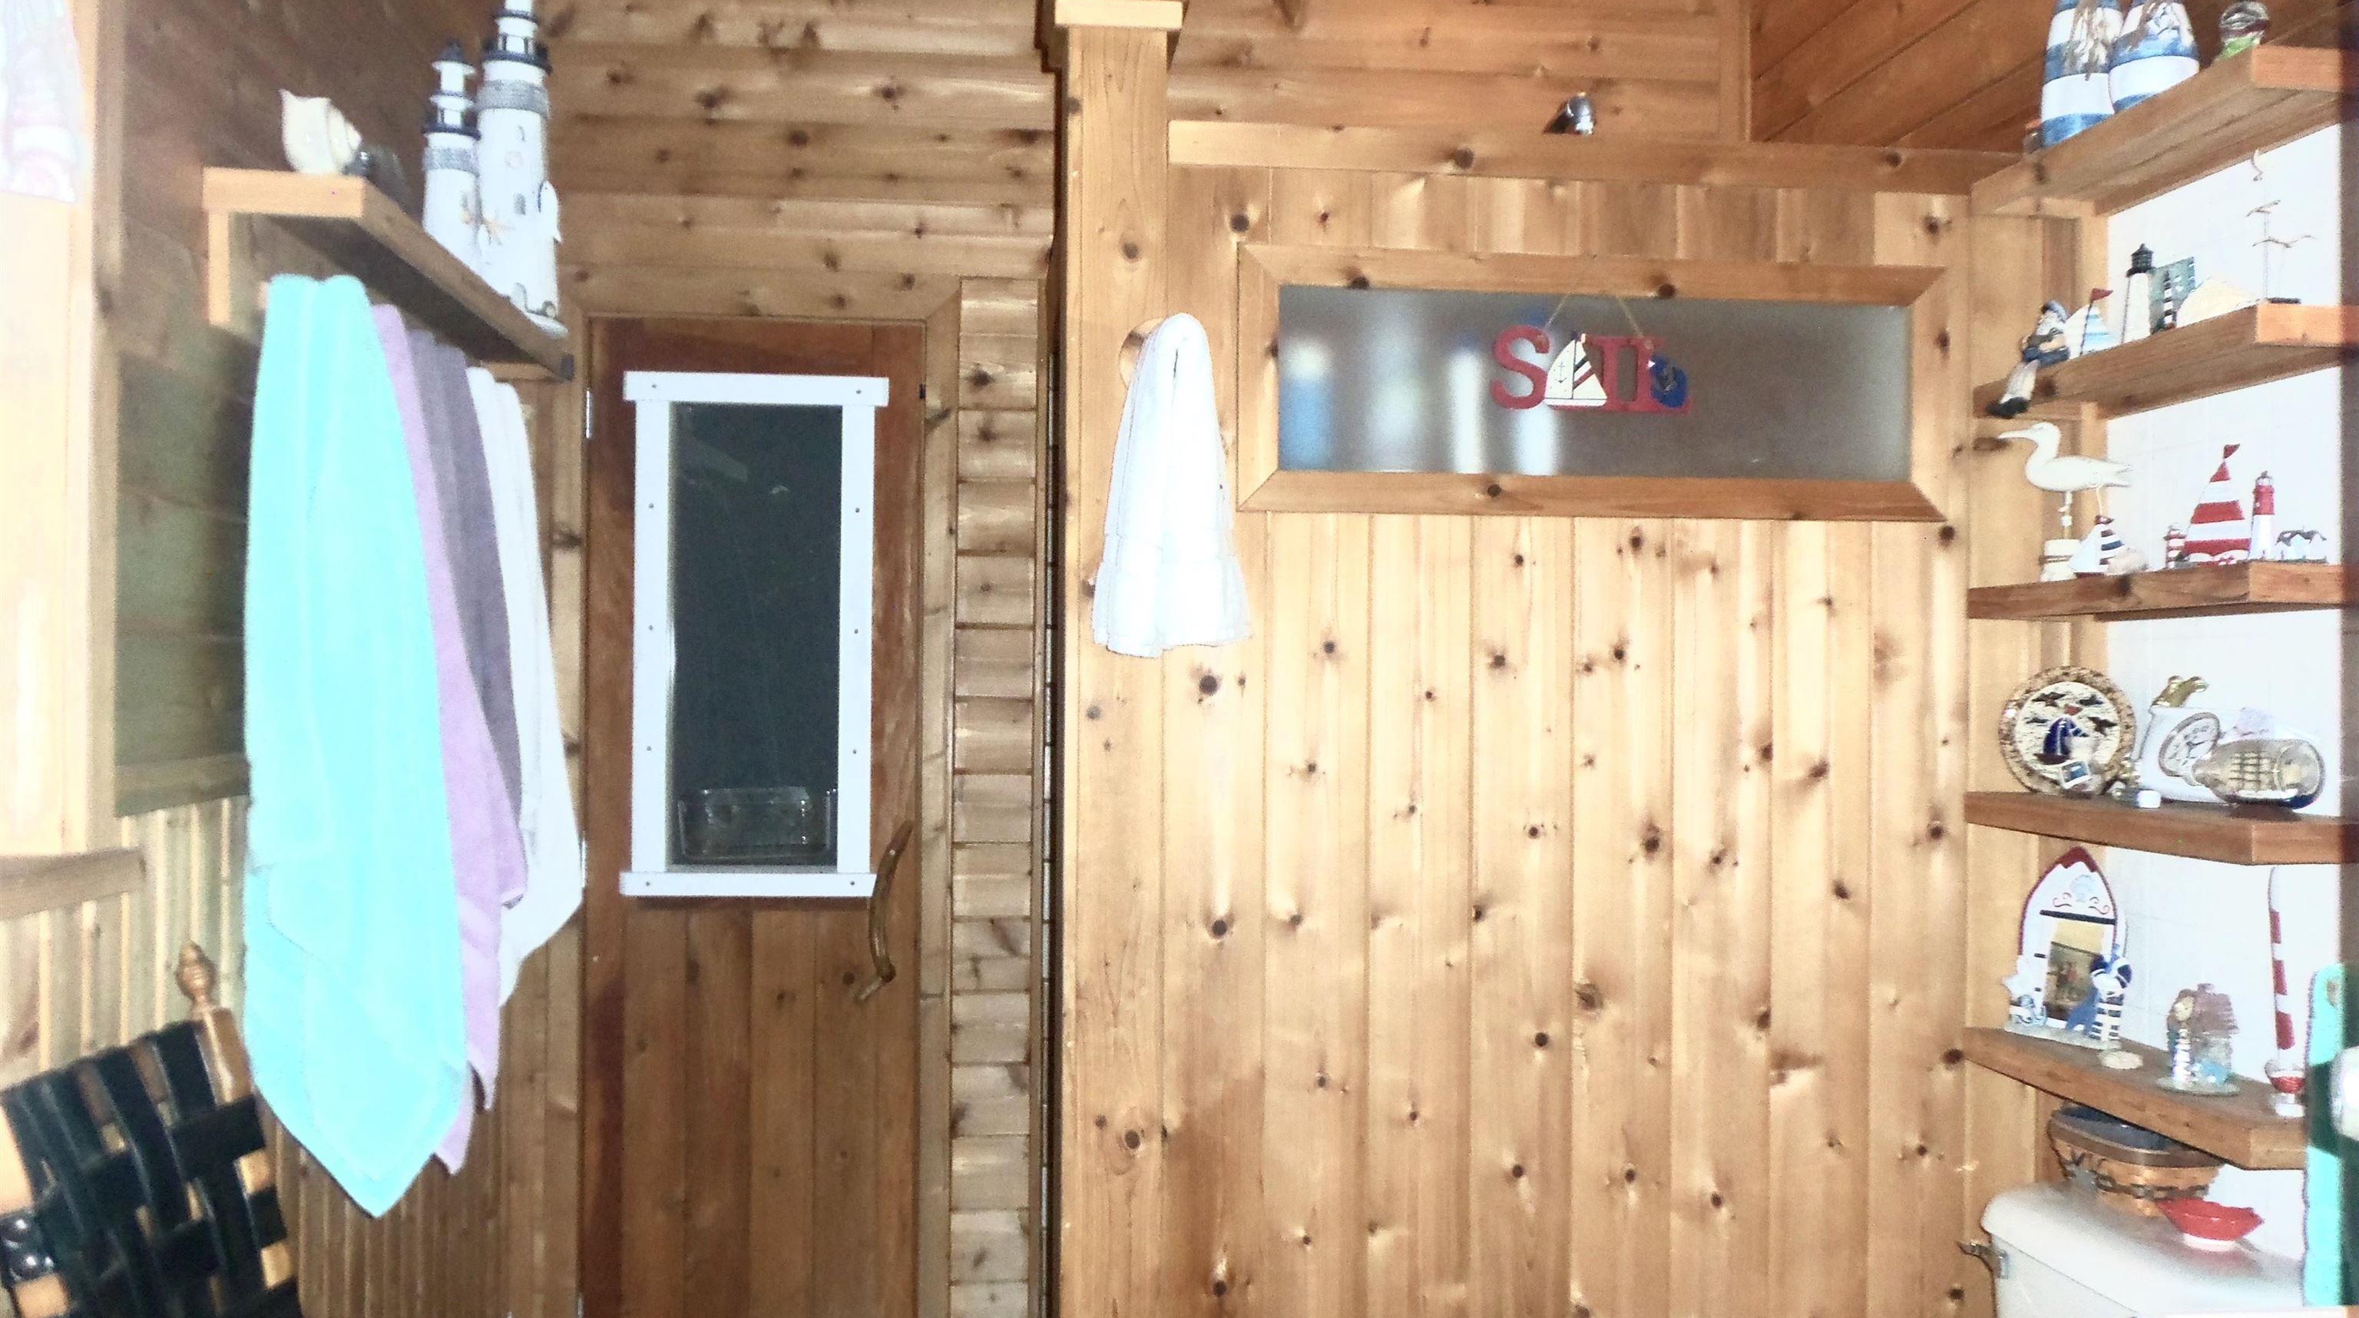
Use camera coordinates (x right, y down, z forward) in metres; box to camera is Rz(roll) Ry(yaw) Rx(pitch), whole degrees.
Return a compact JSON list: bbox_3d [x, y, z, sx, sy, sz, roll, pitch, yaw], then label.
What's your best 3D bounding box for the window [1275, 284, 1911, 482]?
[{"bbox_3d":[0.521,-0.338,2.380,0.808,0.225,0.040,0,0,-6],"label":"window"}]

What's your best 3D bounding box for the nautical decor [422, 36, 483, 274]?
[{"bbox_3d":[-0.986,-0.663,2.592,0.090,0.348,0.090,1,0,-24],"label":"nautical decor"}]

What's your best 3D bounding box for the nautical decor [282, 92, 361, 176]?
[{"bbox_3d":[-0.917,-0.553,2.038,0.076,0.095,0.075,1,0,-6],"label":"nautical decor"}]

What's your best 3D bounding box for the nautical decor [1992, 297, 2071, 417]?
[{"bbox_3d":[1.002,-0.351,2.244,0.065,0.136,0.052,1,0,-15],"label":"nautical decor"}]

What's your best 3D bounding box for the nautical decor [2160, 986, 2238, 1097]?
[{"bbox_3d":[1.111,0.411,2.082,0.085,0.108,0.075,0,0,31],"label":"nautical decor"}]

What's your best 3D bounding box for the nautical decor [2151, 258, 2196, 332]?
[{"bbox_3d":[1.151,-0.411,2.240,0.028,0.109,0.088,1,0,-15],"label":"nautical decor"}]

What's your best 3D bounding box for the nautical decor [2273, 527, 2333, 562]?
[{"bbox_3d":[1.160,-0.116,1.972,0.058,0.042,0.030,0,0,5],"label":"nautical decor"}]

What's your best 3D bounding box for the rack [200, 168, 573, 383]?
[{"bbox_3d":[-0.963,-0.413,2.440,0.155,0.155,1.010,0,0,-6],"label":"rack"}]

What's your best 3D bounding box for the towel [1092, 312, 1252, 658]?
[{"bbox_3d":[-0.009,-0.201,2.253,0.180,0.401,0.100,0,0,-6],"label":"towel"}]

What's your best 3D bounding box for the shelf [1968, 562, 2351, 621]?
[{"bbox_3d":[1.118,-0.070,2.153,0.185,0.036,0.542,0,0,-6],"label":"shelf"}]

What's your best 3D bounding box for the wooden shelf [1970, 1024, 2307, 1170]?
[{"bbox_3d":[1.114,0.484,2.150,0.185,0.036,0.542,0,0,-6],"label":"wooden shelf"}]

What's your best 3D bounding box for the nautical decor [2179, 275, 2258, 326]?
[{"bbox_3d":[1.141,-0.387,2.097,0.065,0.058,0.083,1,-1,-43],"label":"nautical decor"}]

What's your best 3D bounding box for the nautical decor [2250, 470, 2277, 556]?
[{"bbox_3d":[1.112,-0.141,1.963,0.026,0.104,0.026,0,0,24],"label":"nautical decor"}]

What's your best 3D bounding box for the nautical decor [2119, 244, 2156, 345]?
[{"bbox_3d":[1.118,-0.419,2.223,0.038,0.130,0.038,0,-1,31],"label":"nautical decor"}]

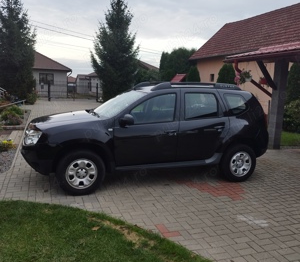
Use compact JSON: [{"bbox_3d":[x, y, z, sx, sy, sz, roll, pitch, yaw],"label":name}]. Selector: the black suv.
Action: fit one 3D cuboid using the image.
[{"bbox_3d":[0.025,-0.045,5.275,4.310,1.690,1.900,-1,9,-19],"label":"black suv"}]

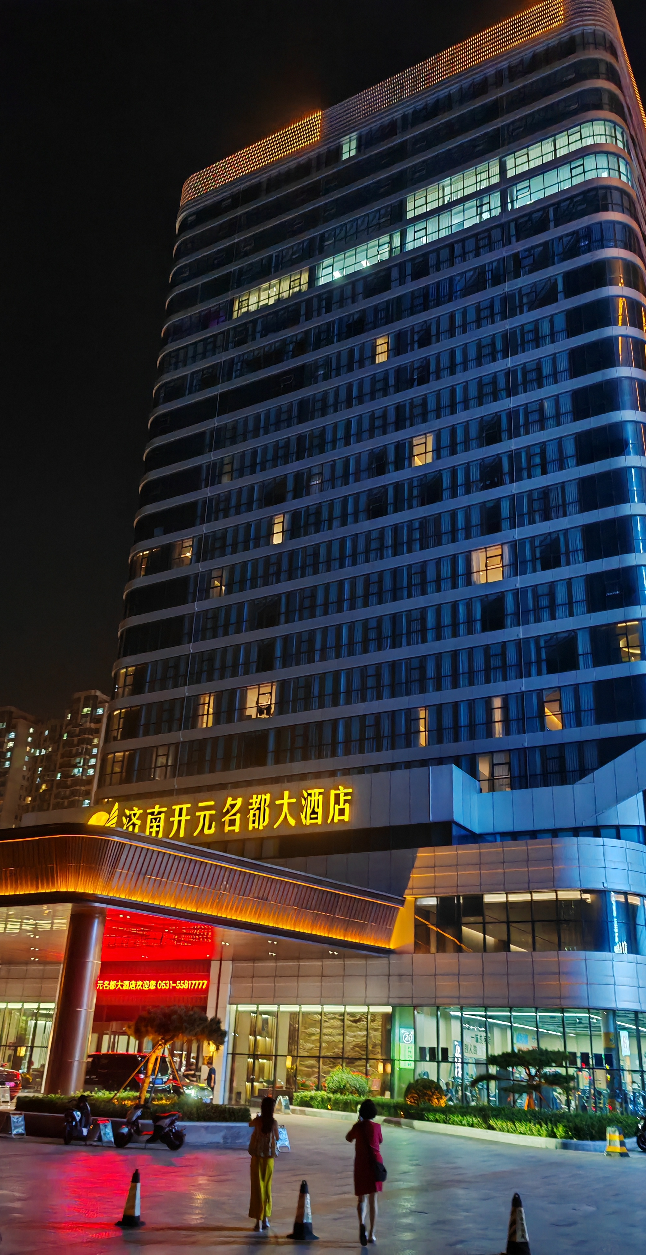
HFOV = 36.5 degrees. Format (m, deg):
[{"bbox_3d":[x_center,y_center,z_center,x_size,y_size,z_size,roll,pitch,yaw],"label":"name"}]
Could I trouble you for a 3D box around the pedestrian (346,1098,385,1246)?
[{"bbox_3d":[0.567,6.983,12.618,0.480,1.630,0.420,3,-25,0],"label":"pedestrian"}]

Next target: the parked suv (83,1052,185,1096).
[{"bbox_3d":[-8.139,17.289,37.483,4.900,1.800,1.920,-13,-29,30],"label":"parked suv"}]

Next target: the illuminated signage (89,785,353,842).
[{"bbox_3d":[-6.762,11.028,58.113,19.343,2.600,0.300,-11,-29,28],"label":"illuminated signage"}]

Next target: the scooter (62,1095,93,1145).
[{"bbox_3d":[-6.334,12.681,25.279,0.680,1.120,1.700,1,-25,4],"label":"scooter"}]

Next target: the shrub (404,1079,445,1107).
[{"bbox_3d":[3.975,18.285,38.159,1.650,1.400,1.650,3,-25,0],"label":"shrub"}]

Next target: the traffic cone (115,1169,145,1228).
[{"bbox_3d":[-2.641,7.874,13.559,0.360,0.680,0.360,-4,-26,14],"label":"traffic cone"}]

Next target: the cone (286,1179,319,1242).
[{"bbox_3d":[-0.245,7.428,12.503,0.370,0.650,0.370,3,-25,1],"label":"cone"}]

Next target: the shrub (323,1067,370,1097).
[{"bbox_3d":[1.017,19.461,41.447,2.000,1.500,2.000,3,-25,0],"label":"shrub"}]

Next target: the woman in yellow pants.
[{"bbox_3d":[-0.793,7.289,13.389,0.430,1.600,0.380,6,-25,-7],"label":"woman in yellow pants"}]

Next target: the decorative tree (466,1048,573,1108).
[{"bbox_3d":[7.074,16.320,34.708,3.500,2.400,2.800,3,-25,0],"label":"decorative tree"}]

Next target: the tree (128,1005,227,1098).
[{"bbox_3d":[-4.576,13.361,30.157,2.900,2.800,2.500,3,-25,0],"label":"tree"}]

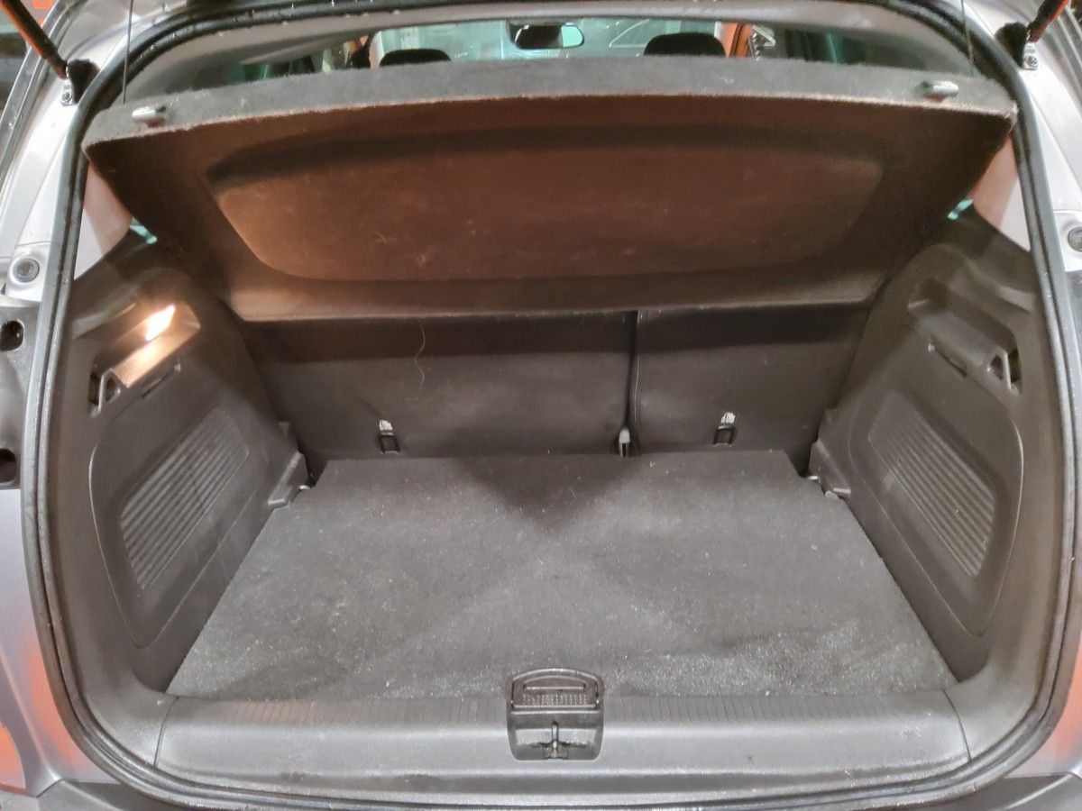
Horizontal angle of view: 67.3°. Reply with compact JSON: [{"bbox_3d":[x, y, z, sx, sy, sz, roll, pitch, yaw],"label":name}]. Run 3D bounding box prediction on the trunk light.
[{"bbox_3d":[-0.539,-0.115,1.140,0.020,0.034,0.068,10,24,-3],"label":"trunk light"}]

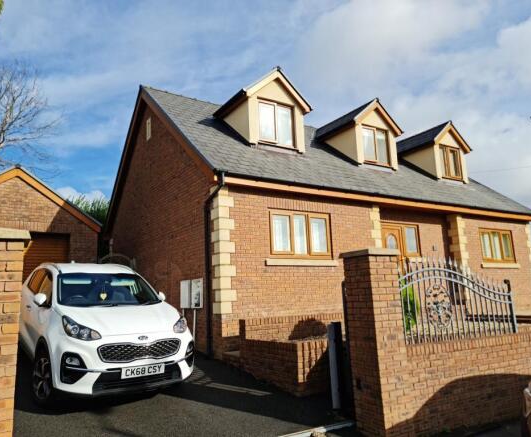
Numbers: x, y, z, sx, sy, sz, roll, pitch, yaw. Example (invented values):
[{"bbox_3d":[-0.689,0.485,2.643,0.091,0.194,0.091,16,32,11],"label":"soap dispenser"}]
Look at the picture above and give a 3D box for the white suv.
[{"bbox_3d":[-2.784,1.619,6.843,1.930,1.650,4.480,7,-8,-36],"label":"white suv"}]

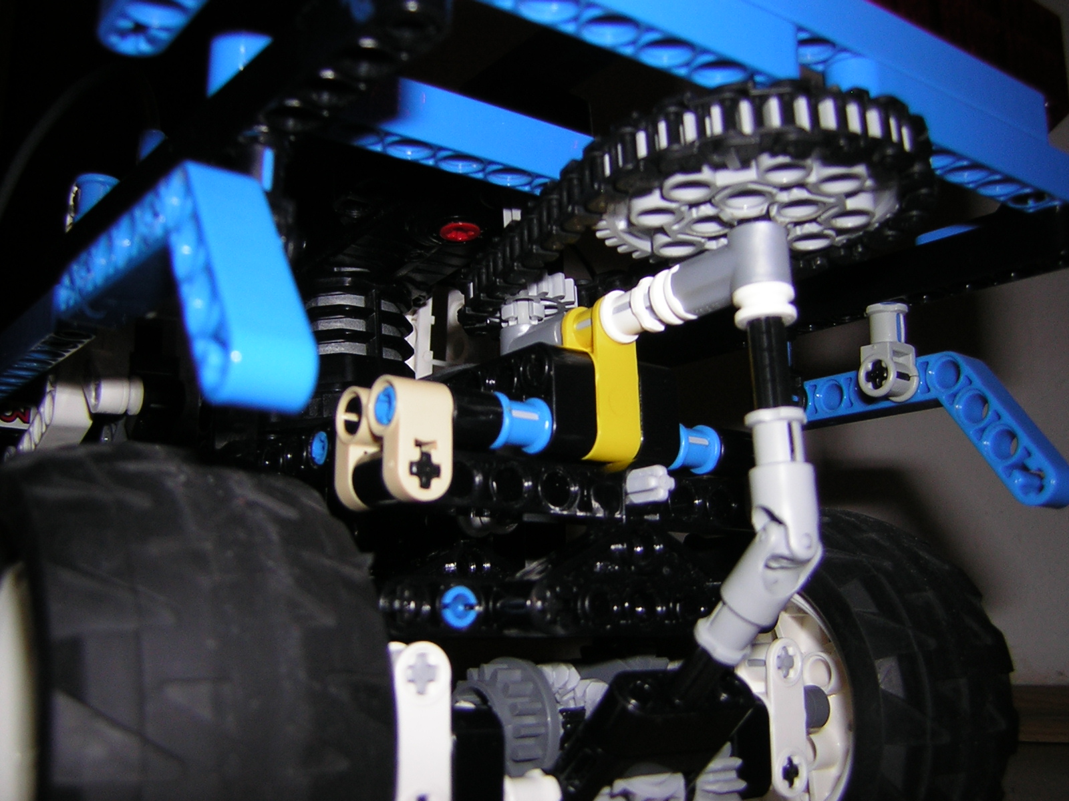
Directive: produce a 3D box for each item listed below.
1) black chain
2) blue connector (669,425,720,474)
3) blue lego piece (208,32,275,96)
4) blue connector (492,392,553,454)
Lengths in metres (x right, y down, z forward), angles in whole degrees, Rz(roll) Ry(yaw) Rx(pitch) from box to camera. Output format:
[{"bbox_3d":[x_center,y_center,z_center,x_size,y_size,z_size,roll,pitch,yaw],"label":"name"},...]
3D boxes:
[{"bbox_3d":[0.016,-0.022,0.156,0.046,0.008,0.084,9,-17,-35],"label":"black chain"},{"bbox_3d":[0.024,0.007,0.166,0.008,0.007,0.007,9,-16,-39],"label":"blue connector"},{"bbox_3d":[-0.039,-0.042,0.147,0.008,0.008,0.008,9,-18,-37],"label":"blue lego piece"},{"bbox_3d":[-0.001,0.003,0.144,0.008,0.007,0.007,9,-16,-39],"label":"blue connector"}]

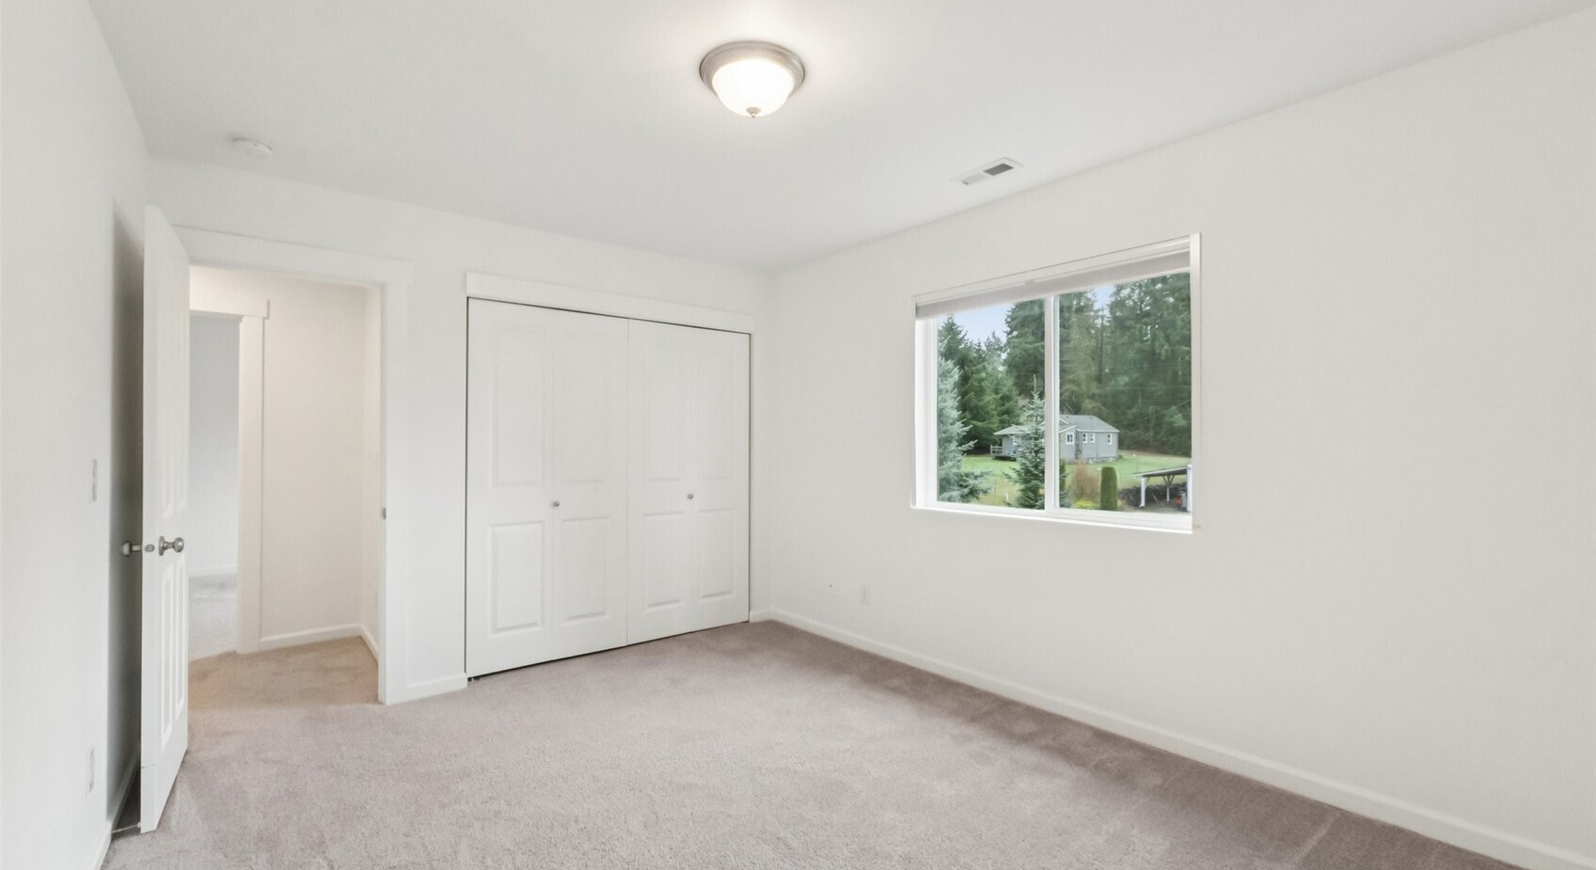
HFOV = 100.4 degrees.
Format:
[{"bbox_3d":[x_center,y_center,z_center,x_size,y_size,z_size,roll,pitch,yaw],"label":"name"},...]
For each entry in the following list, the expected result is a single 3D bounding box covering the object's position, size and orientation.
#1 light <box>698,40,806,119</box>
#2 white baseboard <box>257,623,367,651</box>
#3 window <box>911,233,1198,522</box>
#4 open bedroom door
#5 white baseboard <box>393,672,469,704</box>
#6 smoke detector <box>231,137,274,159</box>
[{"bbox_3d":[-0.144,-1.103,2.147,0.337,0.165,0.337,0,-1,0],"label":"light"},{"bbox_3d":[-3.111,1.295,4.267,0.536,0.079,0.016,1,-1,-40],"label":"white baseboard"},{"bbox_3d":[1.155,-0.189,3.215,0.121,1.206,1.493,1,-1,-40],"label":"window"},{"bbox_3d":[-2.300,0.270,2.433,0.043,2.023,0.711,0,-1,-36],"label":"open bedroom door"},{"bbox_3d":[-1.835,1.275,3.377,0.291,0.077,0.015,1,-1,-40],"label":"white baseboard"},{"bbox_3d":[-2.196,-1.147,2.673,0.138,0.041,0.138,1,-1,-40],"label":"smoke detector"}]

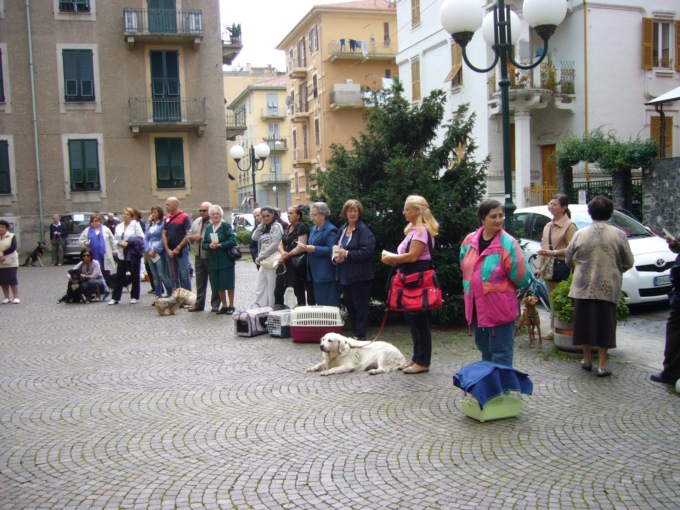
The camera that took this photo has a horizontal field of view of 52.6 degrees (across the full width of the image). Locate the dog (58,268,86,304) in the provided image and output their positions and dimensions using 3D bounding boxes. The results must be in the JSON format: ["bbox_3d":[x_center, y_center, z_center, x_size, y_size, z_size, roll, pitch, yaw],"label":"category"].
[{"bbox_3d":[-4.733,0.559,12.210,0.360,0.600,0.550,-4,5,-25],"label":"dog"}]

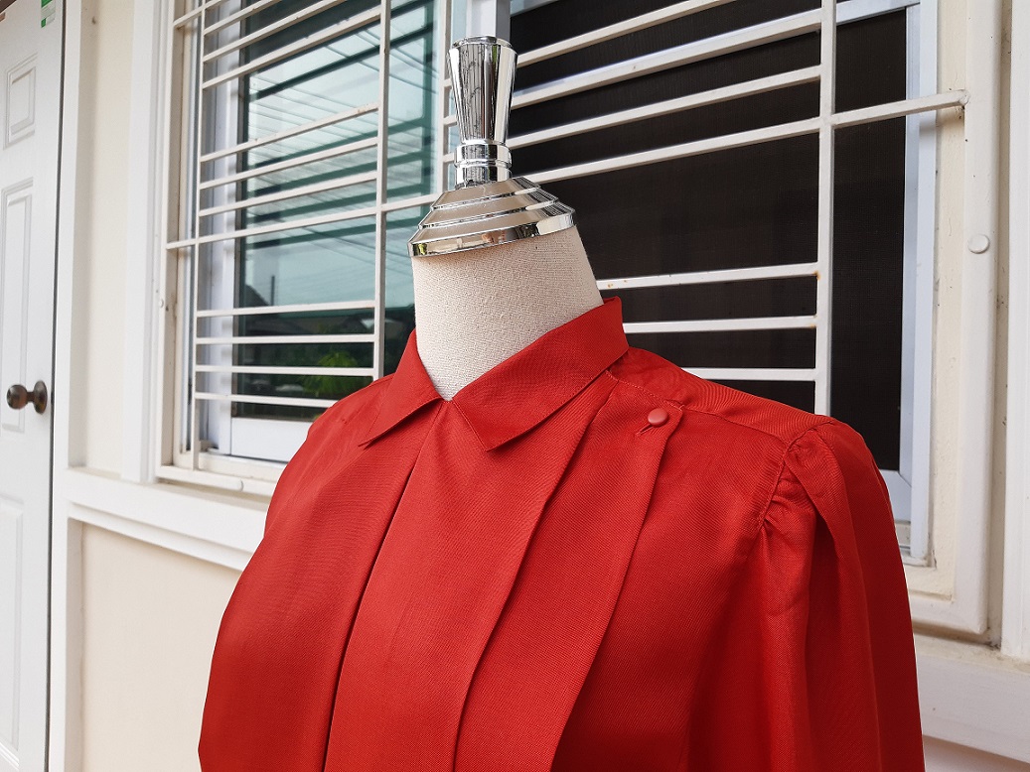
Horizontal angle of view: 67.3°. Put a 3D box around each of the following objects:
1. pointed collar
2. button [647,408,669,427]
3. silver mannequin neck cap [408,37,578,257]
[{"bbox_3d":[-0.005,-0.013,0.497,0.153,0.098,0.160,1,0,33],"label":"pointed collar"},{"bbox_3d":[0.079,0.018,0.430,0.011,0.011,0.004,1,-33,26],"label":"button"},{"bbox_3d":[-0.015,-0.150,0.497,0.107,0.145,0.107,1,0,0],"label":"silver mannequin neck cap"}]

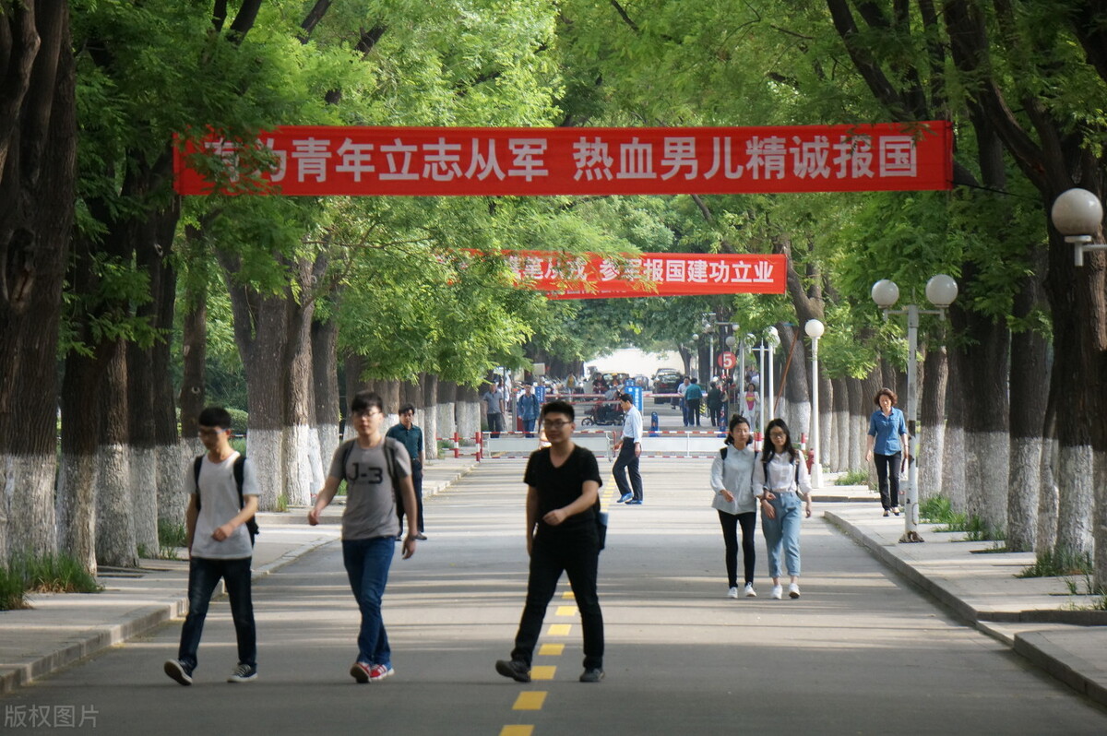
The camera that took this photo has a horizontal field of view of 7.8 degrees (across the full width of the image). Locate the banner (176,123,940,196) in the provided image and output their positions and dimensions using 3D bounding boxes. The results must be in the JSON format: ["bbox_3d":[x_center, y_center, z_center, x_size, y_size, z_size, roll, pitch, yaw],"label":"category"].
[{"bbox_3d":[0.099,-2.138,83.000,7.950,0.750,0.060,0,0,1],"label":"banner"}]

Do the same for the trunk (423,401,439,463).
[{"bbox_3d":[-2.771,1.488,184.330,0.310,1.220,0.310,0,0,0],"label":"trunk"}]

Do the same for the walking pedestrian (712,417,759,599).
[{"bbox_3d":[1.609,1.230,72.370,0.440,1.640,0.380,0,0,-5],"label":"walking pedestrian"}]

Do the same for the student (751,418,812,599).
[{"bbox_3d":[2.077,1.279,73.500,0.520,1.630,0.400,0,0,5],"label":"student"}]

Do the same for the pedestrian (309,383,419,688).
[{"bbox_3d":[-1.163,1.041,50.000,0.550,1.790,0.520,0,0,24],"label":"pedestrian"}]

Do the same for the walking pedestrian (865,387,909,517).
[{"bbox_3d":[4.314,1.086,104.920,0.520,1.640,0.380,0,0,0],"label":"walking pedestrian"}]

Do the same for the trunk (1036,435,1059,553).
[{"bbox_3d":[4.855,1.271,79.570,0.280,1.160,0.280,0,0,0],"label":"trunk"}]

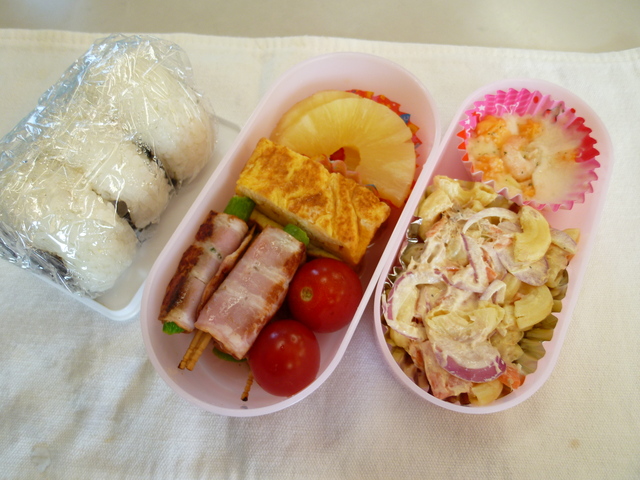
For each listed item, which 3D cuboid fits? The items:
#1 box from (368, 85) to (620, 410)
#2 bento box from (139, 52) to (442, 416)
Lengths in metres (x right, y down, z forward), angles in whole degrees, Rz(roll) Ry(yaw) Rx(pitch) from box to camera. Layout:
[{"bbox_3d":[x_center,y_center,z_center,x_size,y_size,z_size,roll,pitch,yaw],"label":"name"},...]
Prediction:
[{"bbox_3d":[0.078,0.000,0.208,0.075,0.040,0.161,25,73,10],"label":"box"},{"bbox_3d":[-0.007,-0.005,0.209,0.084,0.047,0.172,26,73,10],"label":"bento box"}]

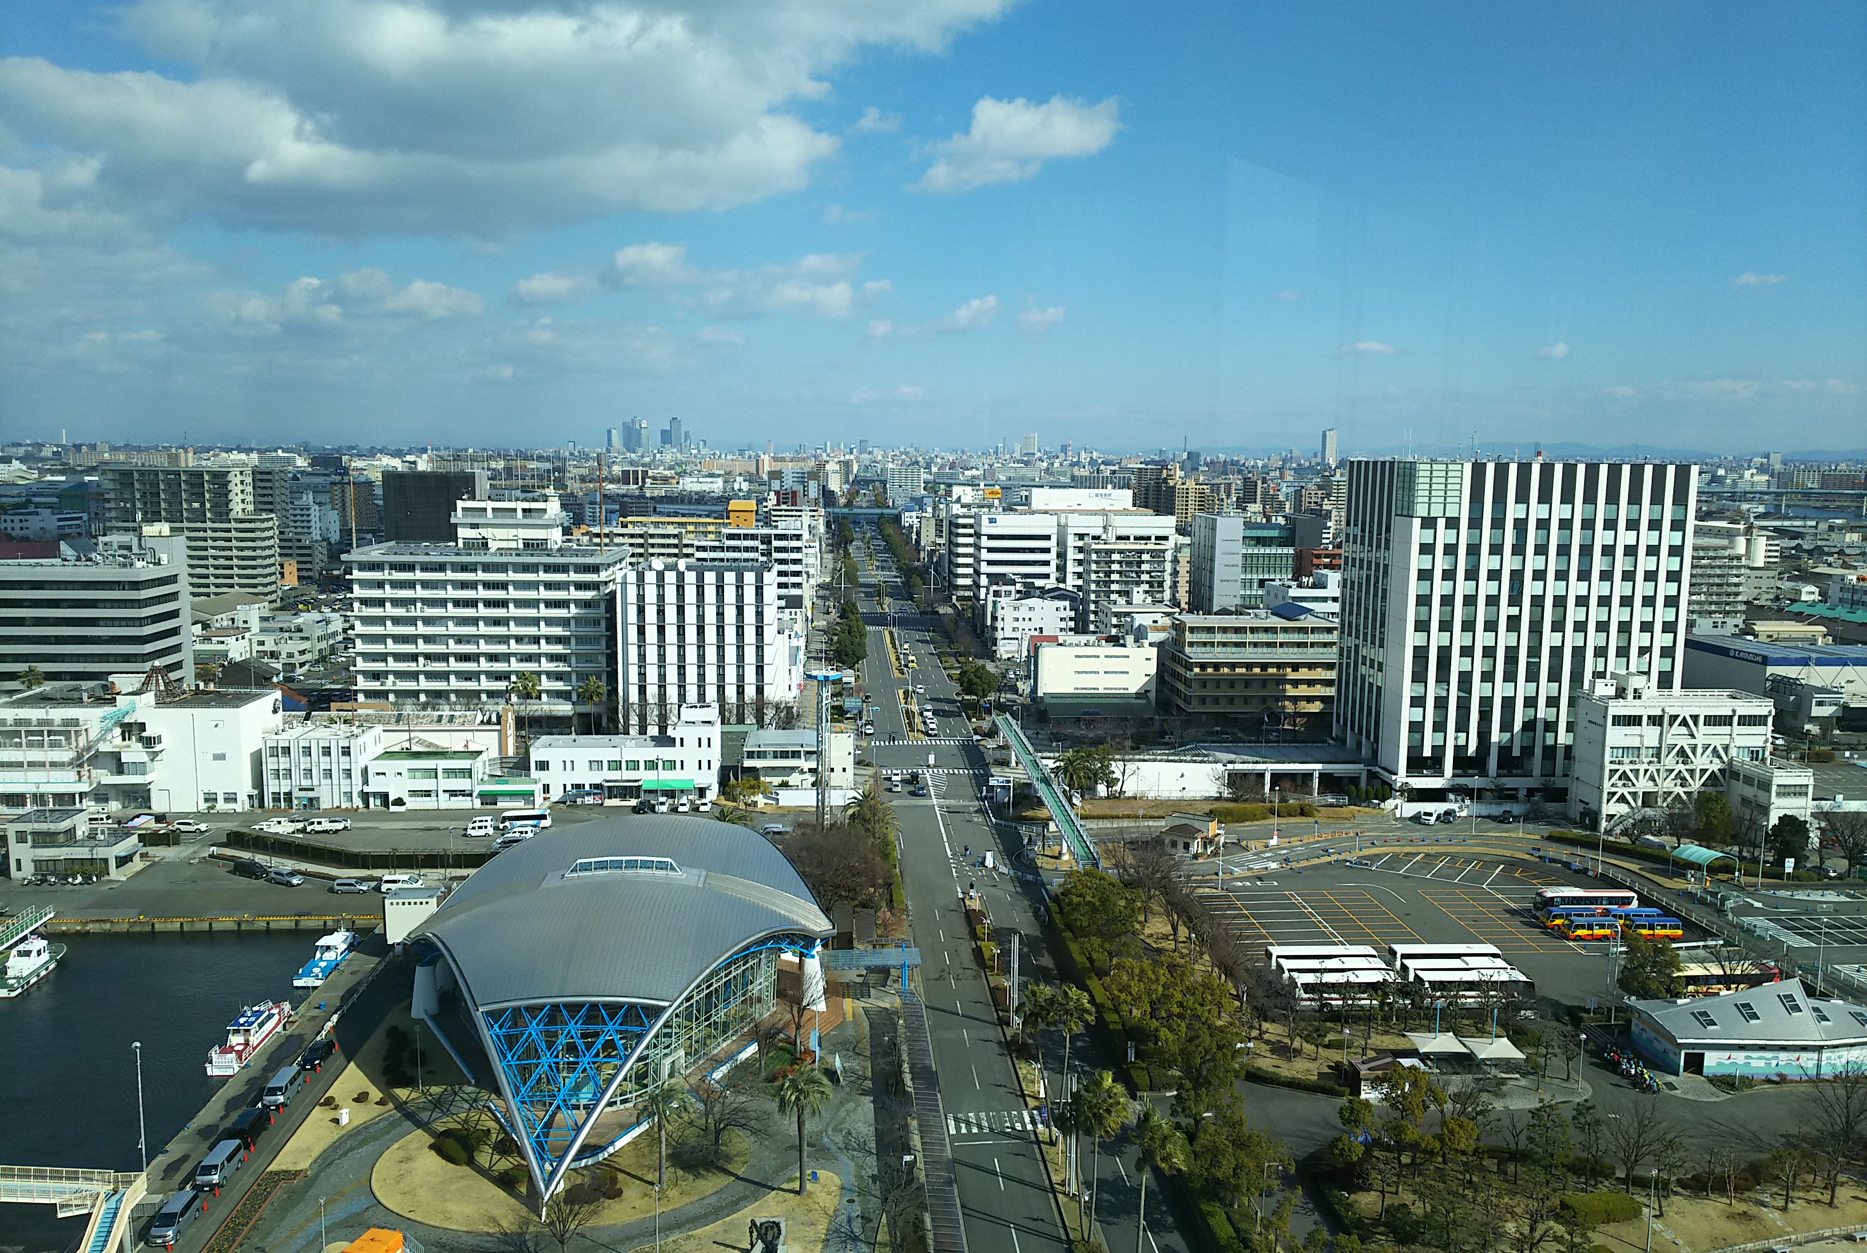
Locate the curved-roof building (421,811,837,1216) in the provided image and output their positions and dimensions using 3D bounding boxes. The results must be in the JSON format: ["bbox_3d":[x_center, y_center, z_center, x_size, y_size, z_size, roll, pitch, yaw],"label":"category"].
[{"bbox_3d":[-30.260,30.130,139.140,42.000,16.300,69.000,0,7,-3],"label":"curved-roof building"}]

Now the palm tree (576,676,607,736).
[{"bbox_3d":[-62.603,15.851,268.428,5.800,14.100,5.400,0,7,-4],"label":"palm tree"}]

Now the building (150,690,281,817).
[{"bbox_3d":[-114.961,19.694,233.868,14.000,16.500,16.400,0,7,-4],"label":"building"}]

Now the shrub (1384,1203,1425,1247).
[{"bbox_3d":[34.503,43.743,106.650,2.850,2.900,2.850,0,7,-4],"label":"shrub"}]

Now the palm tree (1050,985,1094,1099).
[{"bbox_3d":[10.700,35.000,116.000,3.700,12.800,3.700,0,7,0],"label":"palm tree"}]

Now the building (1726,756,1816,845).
[{"bbox_3d":[126.802,26.008,220.484,6.100,10.800,9.200,0,7,-4],"label":"building"}]

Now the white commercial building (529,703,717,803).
[{"bbox_3d":[-49.398,20.094,236.389,29.200,14.000,11.000,0,7,-4],"label":"white commercial building"}]

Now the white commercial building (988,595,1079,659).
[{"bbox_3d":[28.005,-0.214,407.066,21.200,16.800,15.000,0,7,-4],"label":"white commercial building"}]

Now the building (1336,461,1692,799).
[{"bbox_3d":[95.990,-0.520,244.990,45.020,53.460,31.950,0,7,-3],"label":"building"}]

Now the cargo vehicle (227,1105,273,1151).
[{"bbox_3d":[-54.590,40.070,116.300,1.740,1.920,4.550,0,7,-4],"label":"cargo vehicle"}]

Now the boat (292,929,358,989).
[{"bbox_3d":[-68.234,36.775,163.601,3.300,3.900,11.400,0,7,-3],"label":"boat"}]

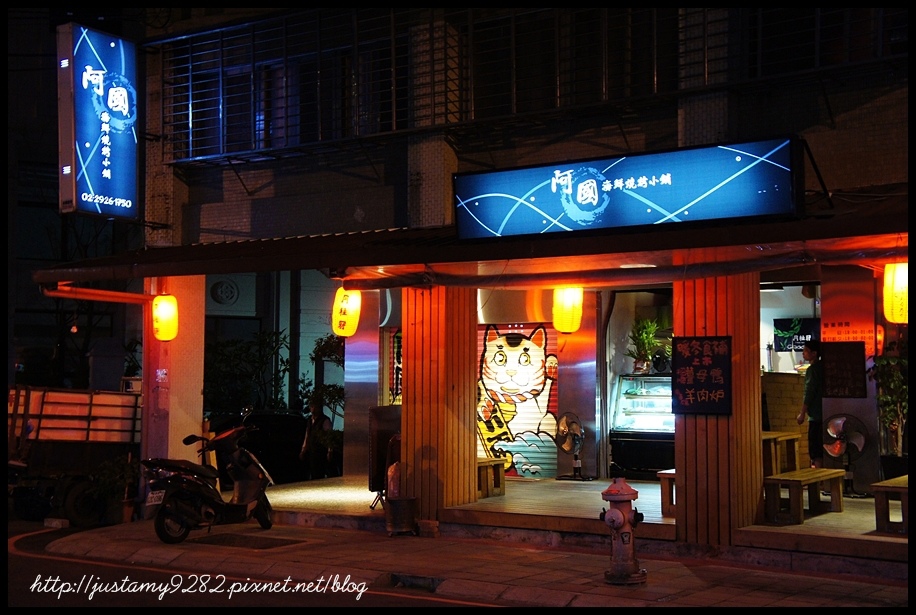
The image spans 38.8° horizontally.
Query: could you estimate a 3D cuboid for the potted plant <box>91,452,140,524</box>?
[{"bbox_3d":[-3.672,1.927,14.040,0.500,0.750,0.500,0,-3,0],"label":"potted plant"}]

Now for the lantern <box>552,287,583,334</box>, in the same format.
[{"bbox_3d":[0.867,-0.011,10.272,0.240,0.450,0.240,0,-3,0],"label":"lantern"}]

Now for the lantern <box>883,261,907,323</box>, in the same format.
[{"bbox_3d":[2.984,-0.105,8.792,0.240,0.450,0.240,-2,-4,35],"label":"lantern"}]

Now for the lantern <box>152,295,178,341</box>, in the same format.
[{"bbox_3d":[-2.992,0.105,13.300,0.268,0.475,0.268,0,-3,0],"label":"lantern"}]

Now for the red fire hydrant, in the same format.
[{"bbox_3d":[1.243,1.660,9.854,0.330,0.810,0.330,-2,-3,29],"label":"red fire hydrant"}]

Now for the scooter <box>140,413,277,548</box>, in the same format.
[{"bbox_3d":[-2.388,1.619,12.688,0.710,1.190,1.820,-2,-4,35],"label":"scooter"}]

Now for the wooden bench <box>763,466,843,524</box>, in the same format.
[{"bbox_3d":[3.085,1.662,11.514,0.315,0.375,1.250,-2,-3,32],"label":"wooden bench"}]

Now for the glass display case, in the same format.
[{"bbox_3d":[2.580,1.467,15.793,1.300,1.210,0.720,-2,-4,35],"label":"glass display case"}]

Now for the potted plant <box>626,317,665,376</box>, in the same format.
[{"bbox_3d":[2.249,0.459,15.722,0.460,0.690,0.460,0,-3,0],"label":"potted plant"}]

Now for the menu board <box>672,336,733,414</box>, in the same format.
[{"bbox_3d":[2.017,0.563,10.757,0.530,0.640,0.030,-2,-4,34],"label":"menu board"}]

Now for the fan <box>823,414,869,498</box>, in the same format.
[{"bbox_3d":[4.056,1.543,13.601,0.470,0.820,0.400,-2,-4,35],"label":"fan"}]

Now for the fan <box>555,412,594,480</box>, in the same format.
[{"bbox_3d":[1.414,1.656,15.607,0.430,0.800,0.490,2,-4,-36],"label":"fan"}]

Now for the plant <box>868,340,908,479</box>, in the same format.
[{"bbox_3d":[4.692,1.167,13.861,0.650,1.600,0.650,-2,-4,34],"label":"plant"}]

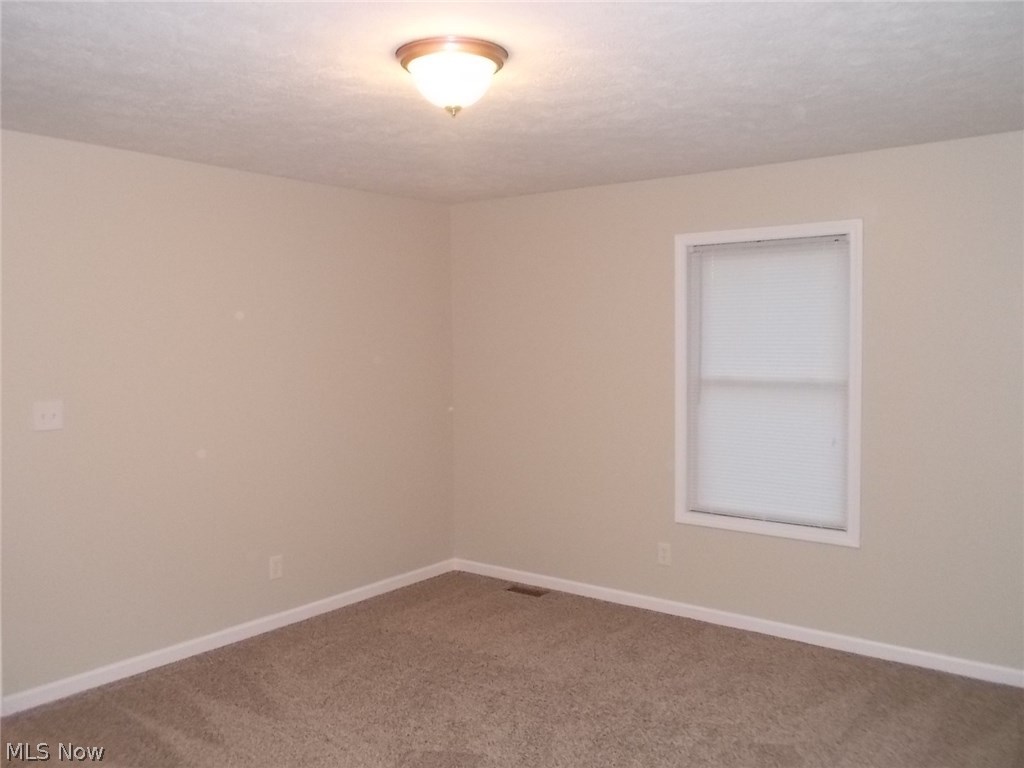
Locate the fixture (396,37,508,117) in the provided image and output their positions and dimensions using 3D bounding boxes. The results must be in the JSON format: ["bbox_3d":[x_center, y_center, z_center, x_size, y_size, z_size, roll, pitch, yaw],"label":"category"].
[{"bbox_3d":[-0.182,-0.918,2.645,0.345,0.185,0.345,0,3,0],"label":"fixture"}]

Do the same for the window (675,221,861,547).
[{"bbox_3d":[1.309,-0.009,4.450,0.983,1.583,0.100,2,4,37],"label":"window"}]

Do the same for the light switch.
[{"bbox_3d":[-1.975,0.135,3.664,0.018,0.122,0.122,2,4,37],"label":"light switch"}]

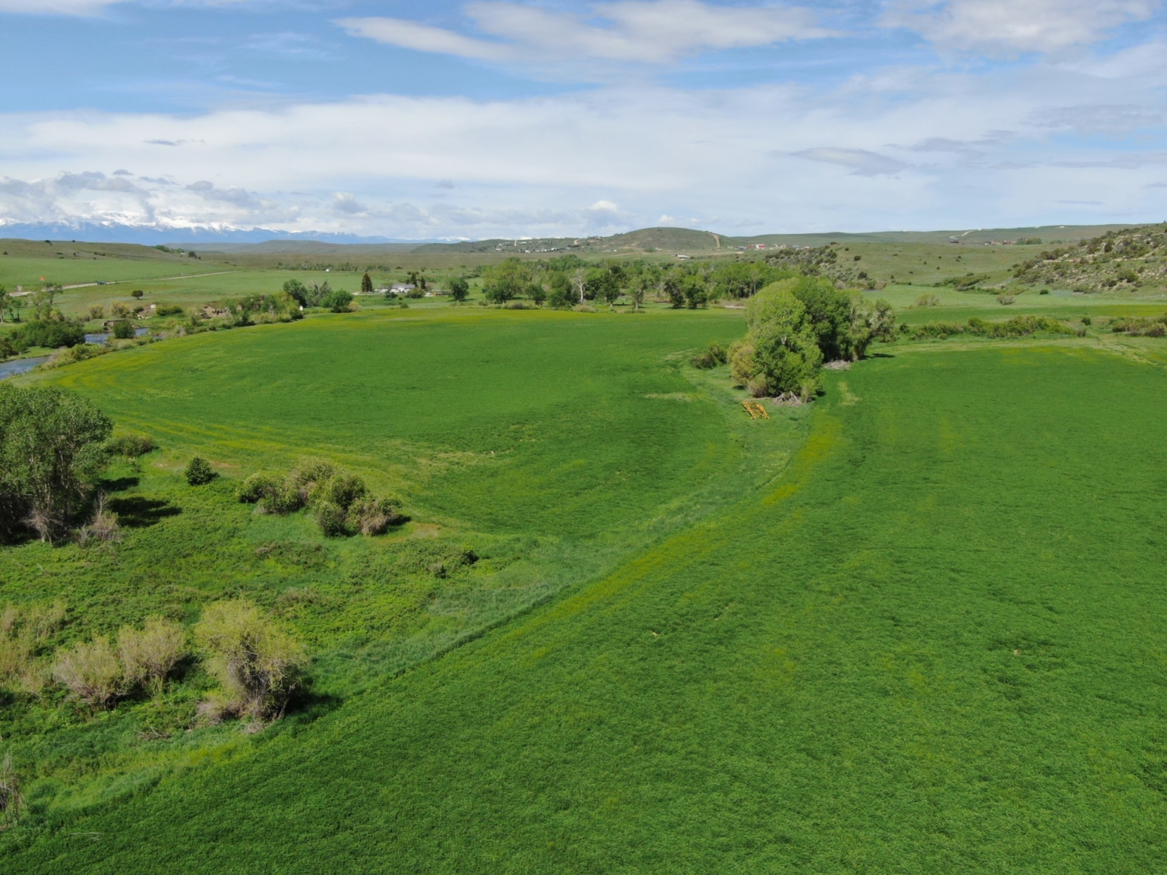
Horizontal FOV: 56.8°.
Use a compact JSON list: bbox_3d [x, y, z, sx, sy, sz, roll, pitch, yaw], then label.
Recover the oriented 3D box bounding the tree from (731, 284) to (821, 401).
[{"bbox_3d":[30.743,-15.480,172.000,14.500,18.000,14.000,2,10,10],"label":"tree"}]

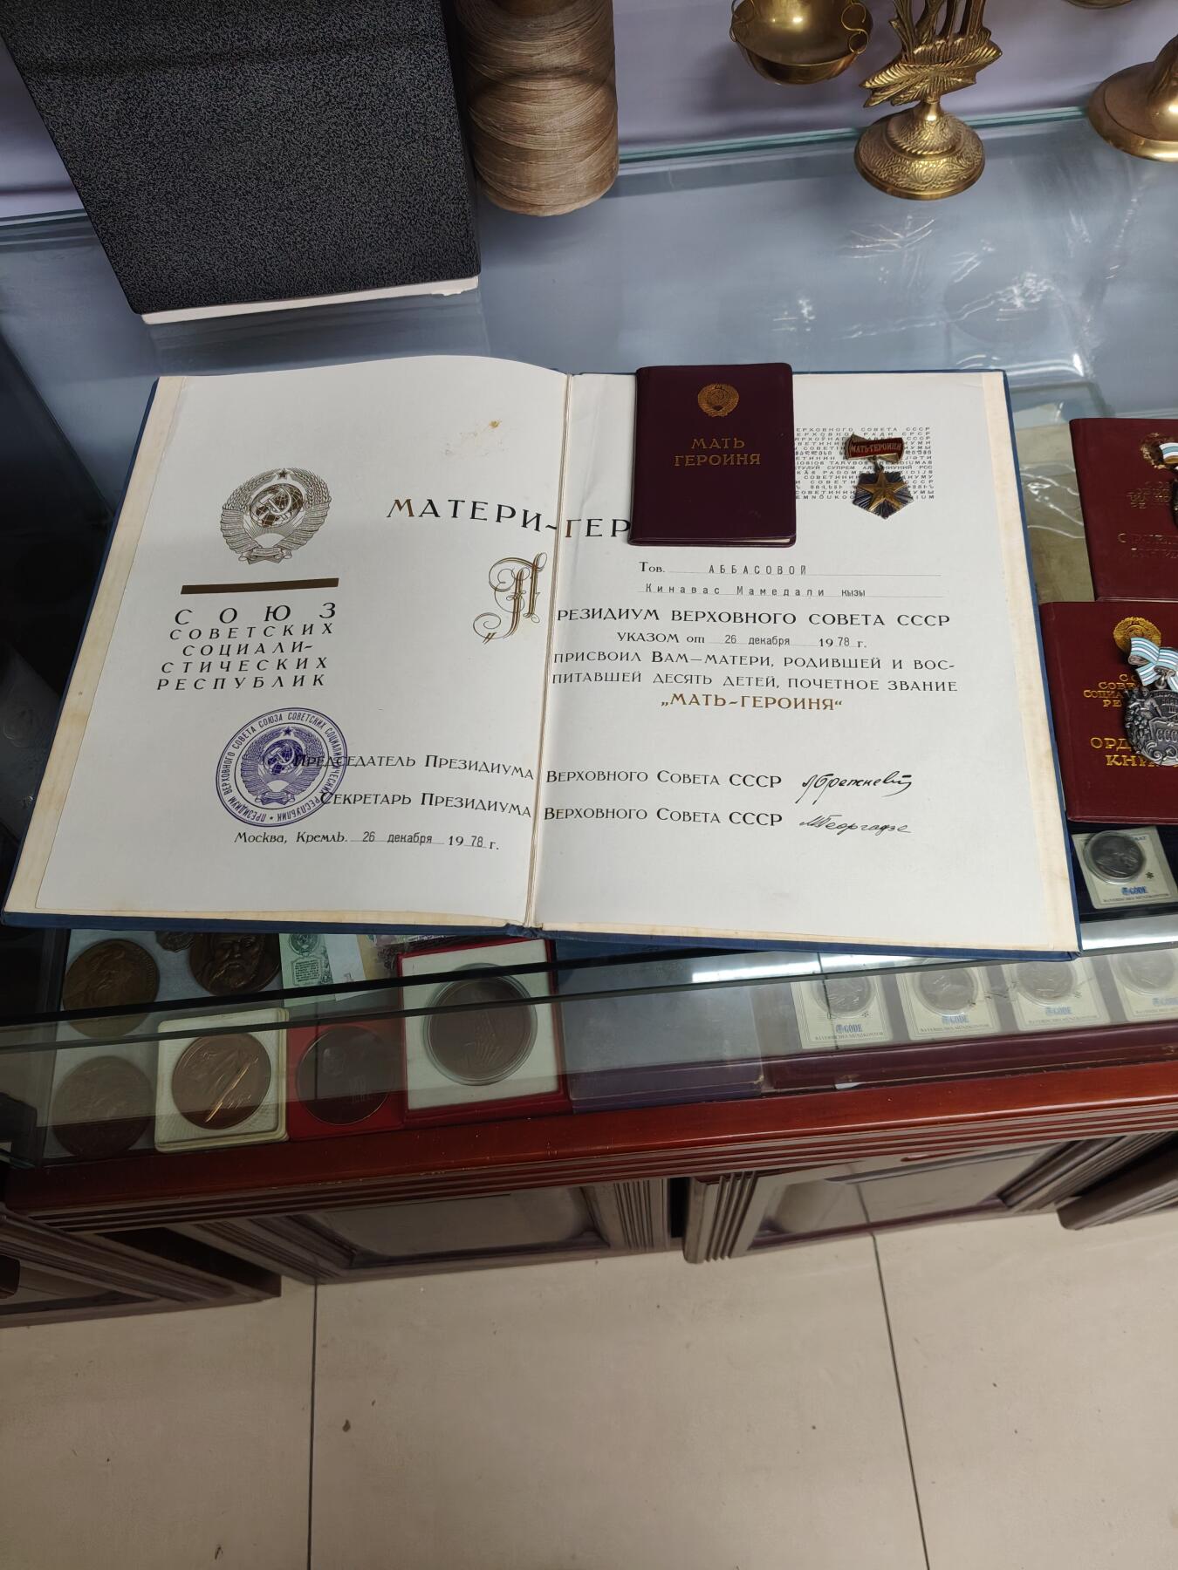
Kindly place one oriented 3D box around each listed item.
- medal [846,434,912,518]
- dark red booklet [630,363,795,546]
[{"bbox_3d":[0.133,-0.142,0.541,0.029,0.005,0.047,-2,65,3],"label":"medal"},{"bbox_3d":[0.058,-0.155,0.551,0.075,0.007,0.101,1,65,4],"label":"dark red booklet"}]

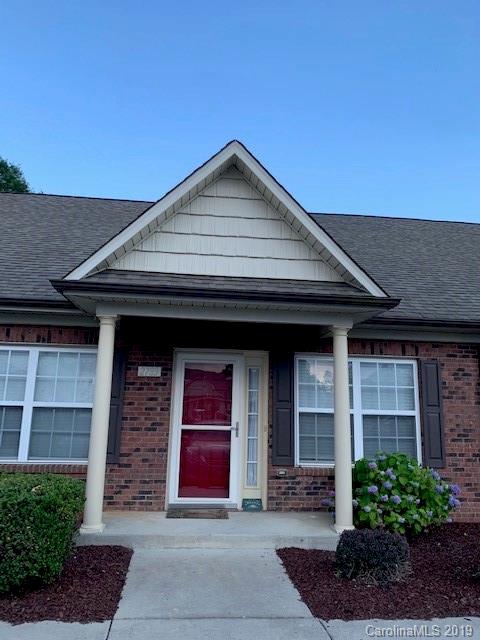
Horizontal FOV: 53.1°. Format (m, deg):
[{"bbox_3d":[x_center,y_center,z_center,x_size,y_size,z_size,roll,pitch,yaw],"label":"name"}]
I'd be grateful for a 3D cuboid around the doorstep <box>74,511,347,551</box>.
[{"bbox_3d":[-0.252,2.496,5.744,3.080,0.135,1.240,2,-11,-5],"label":"doorstep"}]

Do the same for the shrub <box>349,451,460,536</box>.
[{"bbox_3d":[2.068,2.224,6.221,1.630,1.015,1.100,3,-11,-6],"label":"shrub"}]

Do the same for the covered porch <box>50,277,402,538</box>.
[{"bbox_3d":[-0.209,1.023,5.917,3.890,2.870,1.620,3,-11,-6],"label":"covered porch"}]

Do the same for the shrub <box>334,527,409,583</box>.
[{"bbox_3d":[1.329,2.281,4.794,0.755,0.410,0.740,3,-11,-6],"label":"shrub"}]

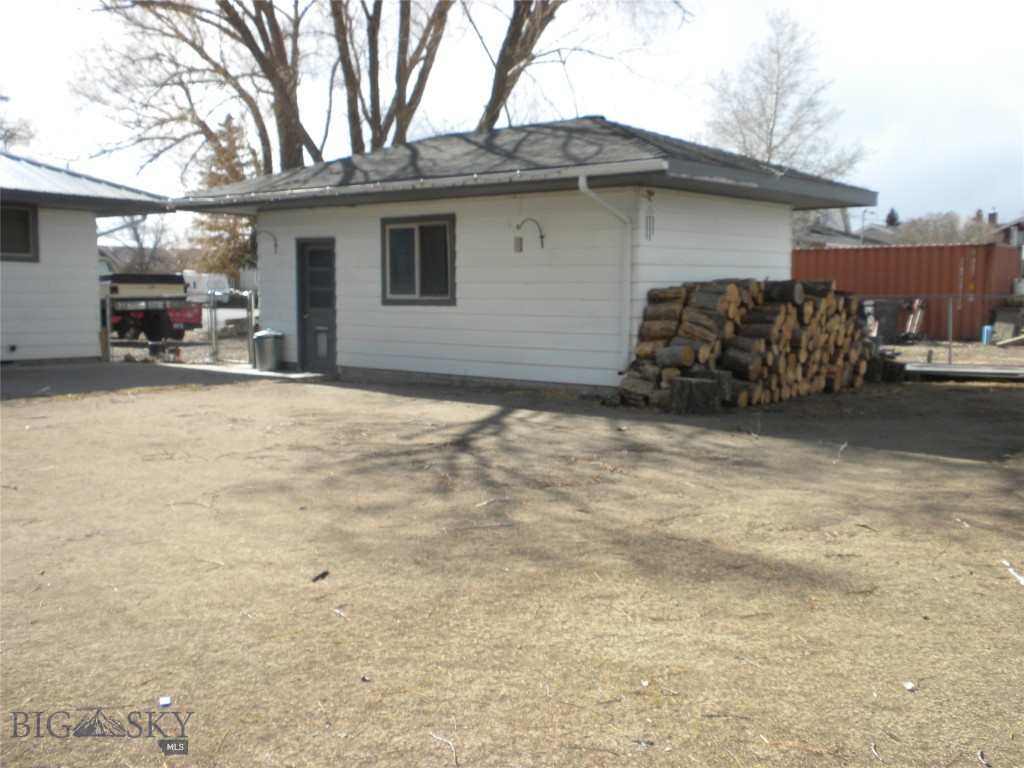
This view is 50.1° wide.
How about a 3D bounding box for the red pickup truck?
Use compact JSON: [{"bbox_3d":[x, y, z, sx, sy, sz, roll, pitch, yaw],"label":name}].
[{"bbox_3d":[-9.597,-1.949,26.534,5.300,1.800,1.950,4,7,39],"label":"red pickup truck"}]

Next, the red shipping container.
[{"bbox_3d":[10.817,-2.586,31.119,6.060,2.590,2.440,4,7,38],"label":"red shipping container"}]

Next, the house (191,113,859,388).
[{"bbox_3d":[0.038,-2.093,17.155,9.200,3.810,6.080,4,7,39],"label":"house"}]

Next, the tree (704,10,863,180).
[{"bbox_3d":[10.272,-8.308,41.590,6.300,11.770,6.300,1,5,14],"label":"tree"}]

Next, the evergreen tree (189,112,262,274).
[{"bbox_3d":[-14.241,-8.575,54.678,4.000,9.830,4.000,-1,5,-15],"label":"evergreen tree"}]

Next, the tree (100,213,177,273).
[{"bbox_3d":[-16.878,-5.697,49.901,4.100,4.970,4.100,-2,6,-19],"label":"tree"}]

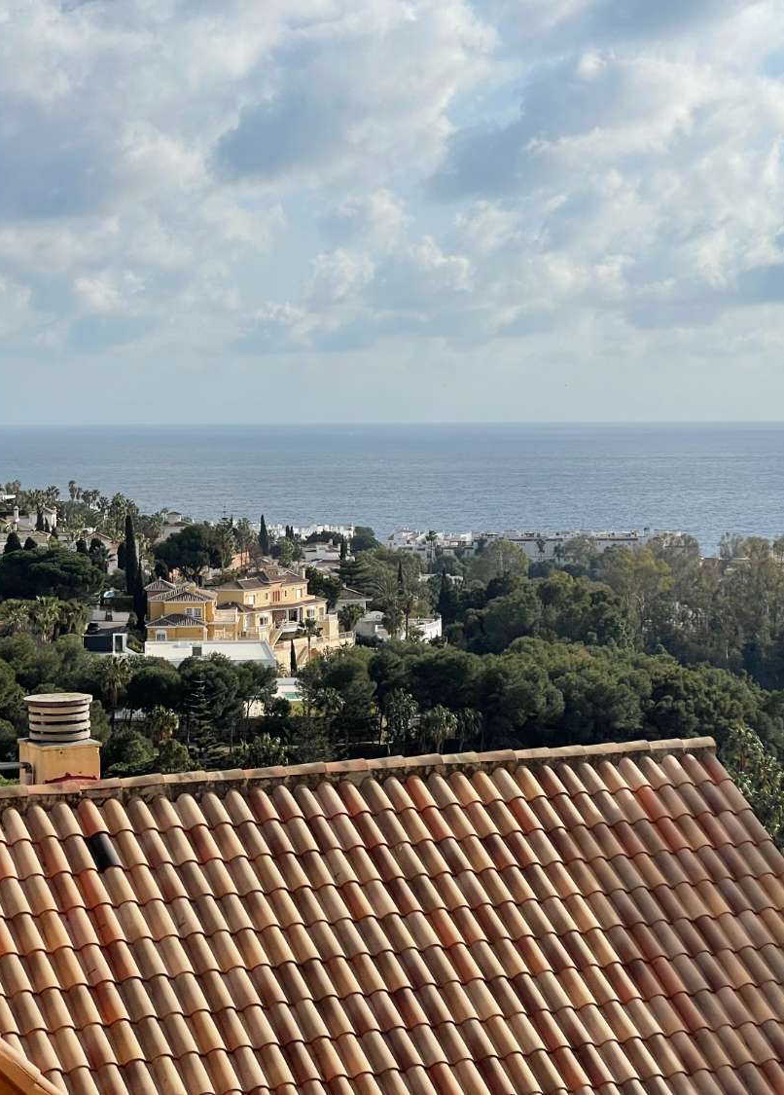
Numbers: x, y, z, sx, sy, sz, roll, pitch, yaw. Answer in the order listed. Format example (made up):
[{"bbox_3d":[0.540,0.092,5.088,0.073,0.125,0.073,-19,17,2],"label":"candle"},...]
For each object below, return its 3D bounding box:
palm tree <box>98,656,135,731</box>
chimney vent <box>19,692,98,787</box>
[{"bbox_3d":[-31.635,16.702,310.000,3.900,8.700,3.900,0,3,0],"label":"palm tree"},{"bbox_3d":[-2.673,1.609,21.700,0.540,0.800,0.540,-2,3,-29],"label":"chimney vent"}]

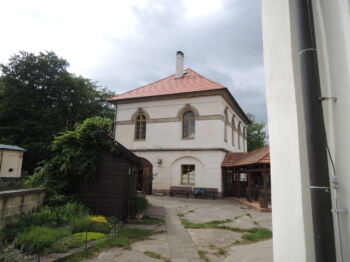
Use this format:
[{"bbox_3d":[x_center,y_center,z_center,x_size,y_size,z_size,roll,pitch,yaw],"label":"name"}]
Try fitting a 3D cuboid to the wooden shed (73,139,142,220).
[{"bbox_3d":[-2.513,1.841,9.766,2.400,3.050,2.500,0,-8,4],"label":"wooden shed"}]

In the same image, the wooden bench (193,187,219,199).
[{"bbox_3d":[2.207,4.640,17.851,1.880,0.770,0.600,-3,-9,23],"label":"wooden bench"}]

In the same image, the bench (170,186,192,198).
[{"bbox_3d":[0.409,4.725,18.624,1.800,0.770,0.600,-3,-9,23],"label":"bench"}]

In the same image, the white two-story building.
[{"bbox_3d":[2.092,-0.763,27.754,10.900,14.200,16.400,-3,-9,23],"label":"white two-story building"}]

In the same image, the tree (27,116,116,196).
[{"bbox_3d":[-3.934,1.047,9.400,2.900,3.100,2.400,0,-8,4],"label":"tree"}]

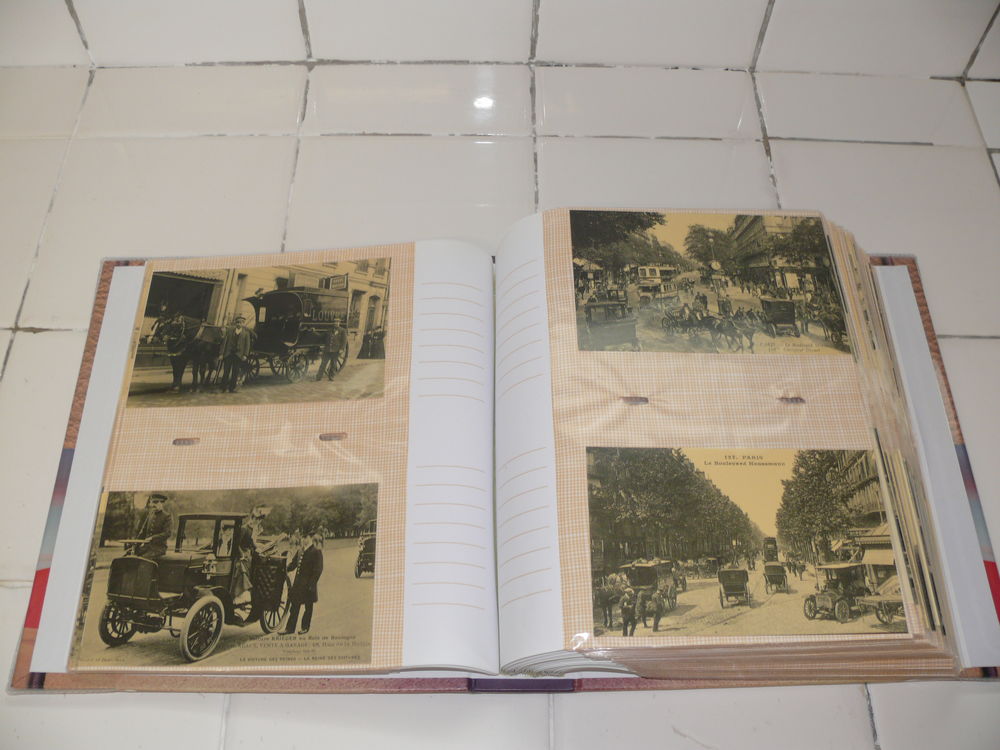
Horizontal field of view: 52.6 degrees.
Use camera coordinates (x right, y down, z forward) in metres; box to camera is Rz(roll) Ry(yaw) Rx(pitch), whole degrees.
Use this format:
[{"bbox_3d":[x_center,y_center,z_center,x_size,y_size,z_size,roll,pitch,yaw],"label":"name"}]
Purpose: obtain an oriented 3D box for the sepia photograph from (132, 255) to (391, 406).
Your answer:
[{"bbox_3d":[-0.131,-0.024,0.557,0.140,0.003,0.090,-2,61,3],"label":"sepia photograph"}]

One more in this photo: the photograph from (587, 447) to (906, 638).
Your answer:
[{"bbox_3d":[0.111,0.074,0.463,0.140,0.003,0.090,1,61,-2],"label":"photograph"}]

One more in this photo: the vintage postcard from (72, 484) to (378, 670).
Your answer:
[{"bbox_3d":[-0.130,0.097,0.491,0.140,0.003,0.090,-2,61,3],"label":"vintage postcard"}]

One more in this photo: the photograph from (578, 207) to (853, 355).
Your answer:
[{"bbox_3d":[0.108,-0.050,0.534,0.140,0.003,0.090,1,61,-2],"label":"photograph"}]

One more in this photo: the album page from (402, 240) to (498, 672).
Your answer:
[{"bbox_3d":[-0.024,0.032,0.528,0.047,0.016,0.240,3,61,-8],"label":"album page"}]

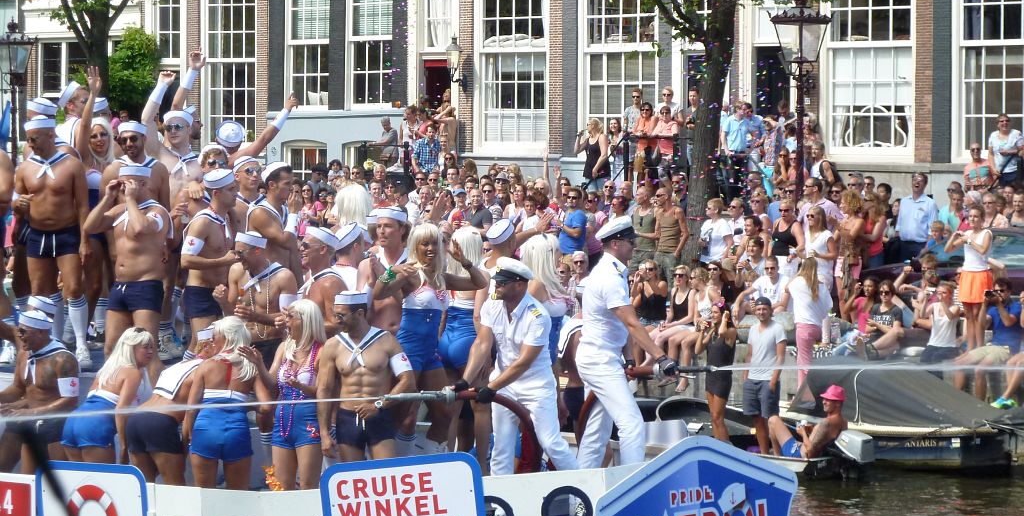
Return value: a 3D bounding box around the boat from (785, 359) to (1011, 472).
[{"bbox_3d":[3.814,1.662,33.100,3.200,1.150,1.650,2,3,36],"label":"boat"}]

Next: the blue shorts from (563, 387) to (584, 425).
[{"bbox_3d":[0.443,0.997,20.800,0.270,0.270,0.350,1,2,6],"label":"blue shorts"}]

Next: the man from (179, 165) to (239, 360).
[{"bbox_3d":[-2.096,0.291,21.443,0.450,1.830,0.520,2,3,32],"label":"man"}]

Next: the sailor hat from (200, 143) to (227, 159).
[{"bbox_3d":[-2.183,-0.772,22.500,0.220,0.100,0.230,-1,-35,-10],"label":"sailor hat"}]

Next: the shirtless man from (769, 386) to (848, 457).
[{"bbox_3d":[3.111,1.778,32.317,0.850,0.880,0.520,1,2,15],"label":"shirtless man"}]

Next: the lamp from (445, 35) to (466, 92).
[{"bbox_3d":[-1.001,-3.477,55.000,0.450,1.020,0.320,-2,4,-40],"label":"lamp"}]

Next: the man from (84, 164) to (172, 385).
[{"bbox_3d":[-2.723,0.281,21.844,0.620,1.860,0.480,2,3,35],"label":"man"}]

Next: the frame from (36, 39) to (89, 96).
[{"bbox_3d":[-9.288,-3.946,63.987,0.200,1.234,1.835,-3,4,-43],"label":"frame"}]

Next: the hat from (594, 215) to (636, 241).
[{"bbox_3d":[0.673,-0.171,19.900,0.275,0.155,0.260,-22,2,-5],"label":"hat"}]

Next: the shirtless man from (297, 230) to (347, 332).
[{"bbox_3d":[-1.224,0.711,19.848,0.380,1.830,0.500,-1,3,-18],"label":"shirtless man"}]

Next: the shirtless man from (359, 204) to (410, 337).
[{"bbox_3d":[-0.841,0.586,20.844,0.520,1.870,0.380,2,3,27],"label":"shirtless man"}]

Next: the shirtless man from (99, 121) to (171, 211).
[{"bbox_3d":[-2.832,-0.138,23.134,0.540,1.790,0.350,1,2,7],"label":"shirtless man"}]

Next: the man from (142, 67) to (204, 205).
[{"bbox_3d":[-2.584,-0.383,23.541,0.560,2.130,0.380,0,2,3],"label":"man"}]

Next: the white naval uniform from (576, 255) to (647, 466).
[{"bbox_3d":[0.553,0.718,17.639,0.420,1.500,0.500,0,3,-2],"label":"white naval uniform"}]

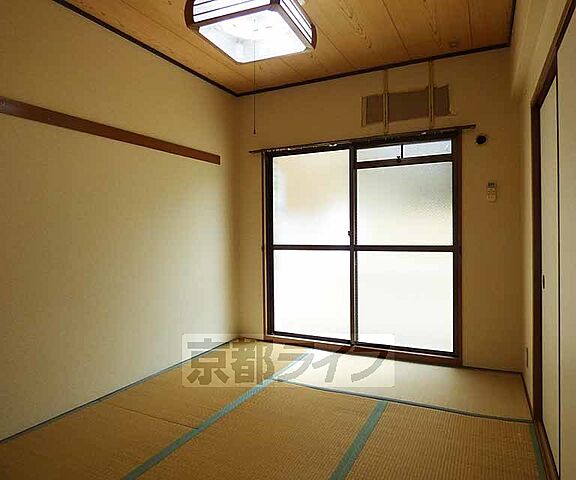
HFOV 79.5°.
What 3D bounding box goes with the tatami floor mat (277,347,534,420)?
[{"bbox_3d":[0.825,1.065,2.660,1.690,0.040,0.820,-1,-1,26],"label":"tatami floor mat"}]

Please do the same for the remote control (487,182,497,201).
[{"bbox_3d":[1.599,-0.371,2.720,0.060,0.158,0.024,0,1,27],"label":"remote control"}]

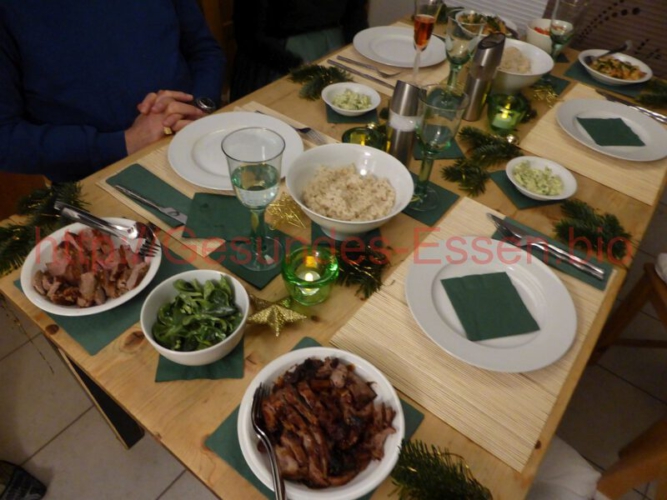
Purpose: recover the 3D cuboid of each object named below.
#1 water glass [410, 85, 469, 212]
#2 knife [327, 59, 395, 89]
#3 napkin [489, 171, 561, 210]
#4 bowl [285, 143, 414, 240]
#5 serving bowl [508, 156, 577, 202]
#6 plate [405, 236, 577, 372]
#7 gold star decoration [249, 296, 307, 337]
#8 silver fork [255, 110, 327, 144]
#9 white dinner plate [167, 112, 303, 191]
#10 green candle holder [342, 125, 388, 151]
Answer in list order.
[{"bbox_3d":[0.179,-0.182,0.901,0.089,0.220,0.089,2,47,-2],"label":"water glass"},{"bbox_3d":[0.074,-0.471,1.305,0.225,0.010,0.020,32,52,23],"label":"knife"},{"bbox_3d":[0.418,-0.137,1.024,0.120,0.003,0.120,-10,48,-13],"label":"napkin"},{"bbox_3d":[0.026,-0.089,0.861,0.217,0.100,0.217,3,46,-3],"label":"bowl"},{"bbox_3d":[0.419,-0.132,0.990,0.135,0.043,0.135,2,47,-2],"label":"serving bowl"},{"bbox_3d":[0.254,0.080,0.780,0.272,0.023,0.272,3,46,-3],"label":"plate"},{"bbox_3d":[-0.092,0.097,0.754,0.093,0.024,0.088,-6,47,-9],"label":"gold star decoration"},{"bbox_3d":[-0.102,-0.288,1.119,0.211,0.020,0.026,29,51,21],"label":"silver fork"},{"bbox_3d":[-0.207,-0.209,1.027,0.279,0.023,0.279,2,47,-3],"label":"white dinner plate"},{"bbox_3d":[0.060,-0.214,1.033,0.088,0.060,0.088,2,47,-3],"label":"green candle holder"}]

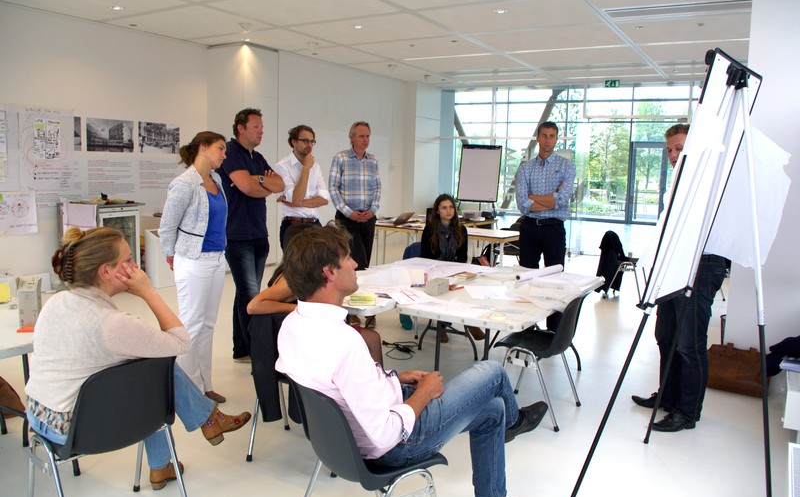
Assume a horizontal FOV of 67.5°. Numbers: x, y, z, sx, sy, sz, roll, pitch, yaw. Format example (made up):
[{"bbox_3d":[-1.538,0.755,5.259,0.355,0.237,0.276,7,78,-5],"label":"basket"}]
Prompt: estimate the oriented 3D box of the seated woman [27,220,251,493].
[{"bbox_3d":[-1.071,0.503,2.591,0.550,1.240,0.950,10,11,44],"label":"seated woman"}]

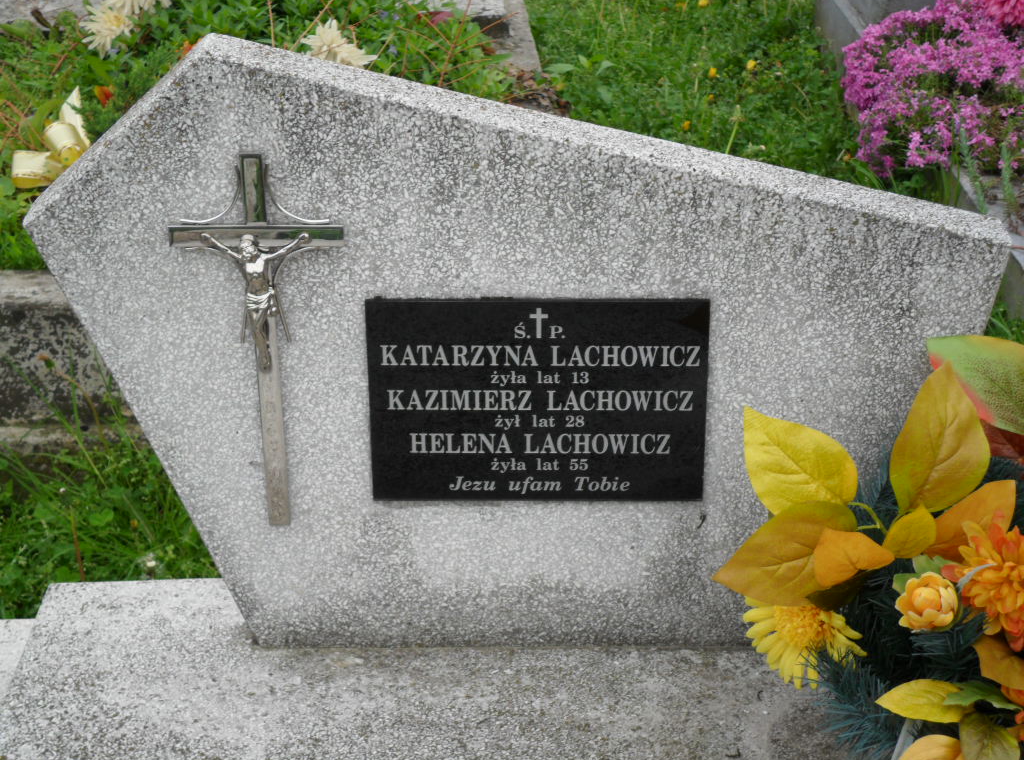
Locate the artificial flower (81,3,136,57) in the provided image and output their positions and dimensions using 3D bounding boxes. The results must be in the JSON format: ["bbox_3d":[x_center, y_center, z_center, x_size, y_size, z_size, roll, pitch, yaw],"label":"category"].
[{"bbox_3d":[-0.713,-0.618,3.870,0.092,0.068,0.090,0,27,0],"label":"artificial flower"}]

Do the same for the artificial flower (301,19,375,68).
[{"bbox_3d":[-0.297,-0.574,3.770,0.125,0.085,0.105,0,27,0],"label":"artificial flower"}]

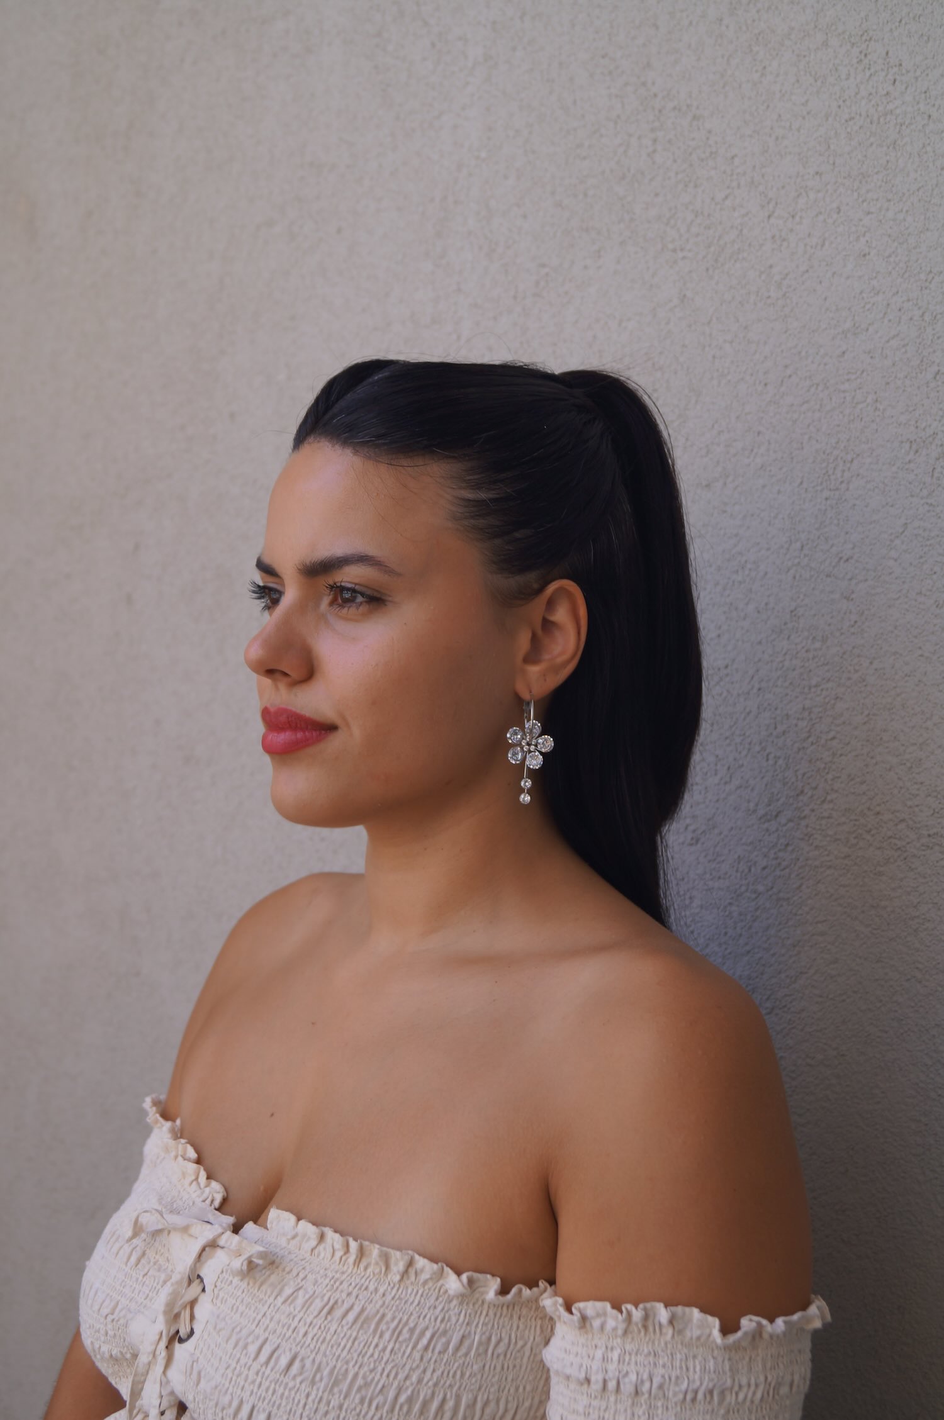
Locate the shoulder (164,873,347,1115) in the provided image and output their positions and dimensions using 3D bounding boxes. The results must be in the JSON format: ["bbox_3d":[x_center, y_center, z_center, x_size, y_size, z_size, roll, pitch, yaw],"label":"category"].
[{"bbox_3d":[-0.130,0.170,1.080,0.125,0.150,0.130,0,0,-40],"label":"shoulder"}]

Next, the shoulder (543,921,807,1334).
[{"bbox_3d":[0.098,0.196,0.845,0.125,0.185,0.130,0,0,-40],"label":"shoulder"}]

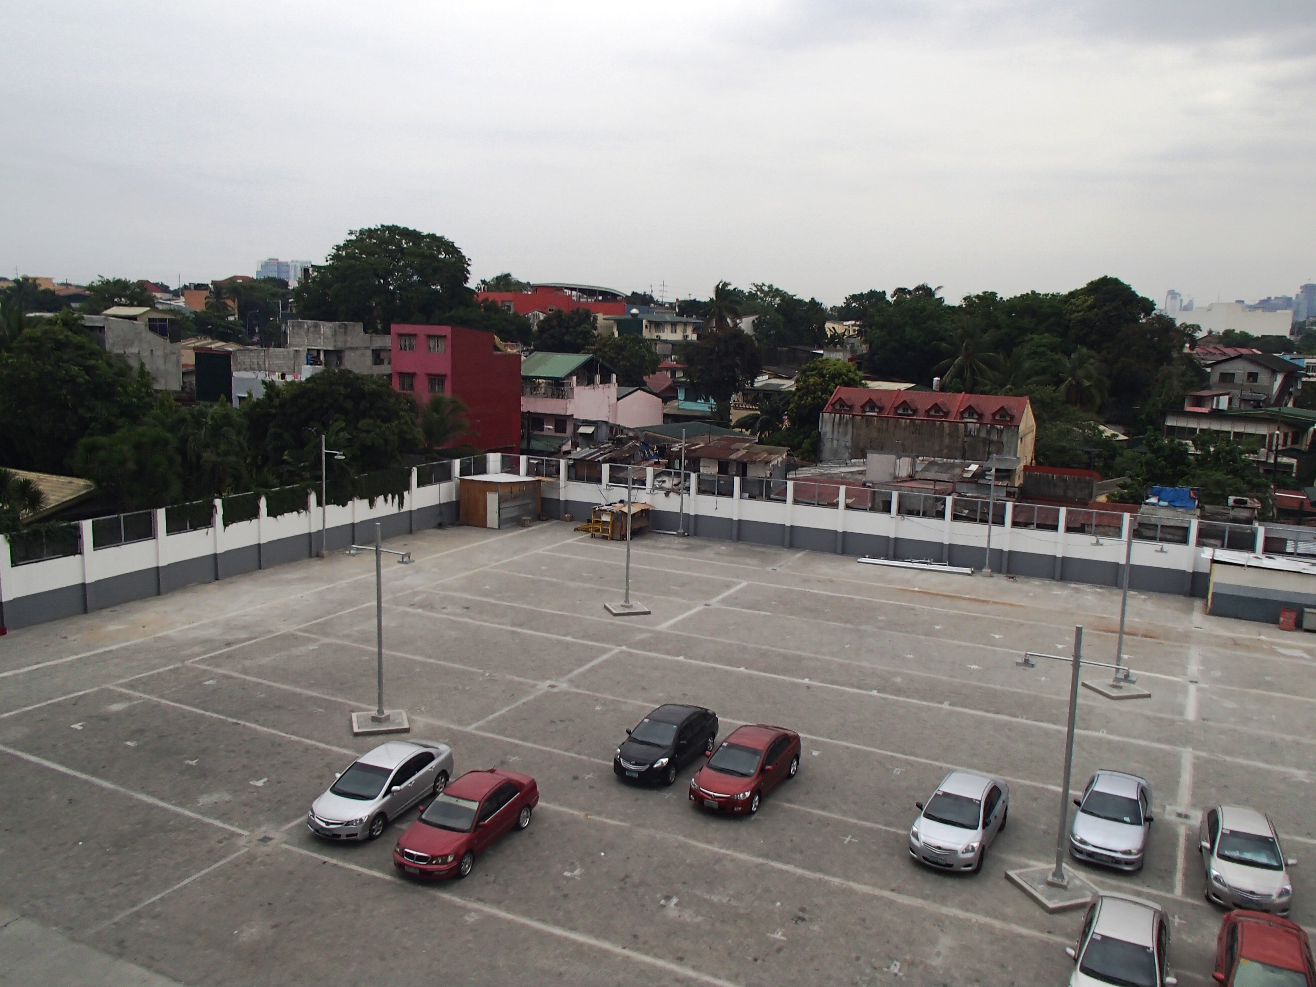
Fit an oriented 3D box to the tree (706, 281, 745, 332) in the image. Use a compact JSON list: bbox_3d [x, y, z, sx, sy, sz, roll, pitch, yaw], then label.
[{"bbox_3d":[7.859,-16.466,128.760,4.920,18.330,5.200,2,9,3],"label":"tree"}]

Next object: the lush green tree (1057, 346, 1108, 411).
[{"bbox_3d":[47.127,-11.553,118.759,5.600,9.500,5.600,6,10,27],"label":"lush green tree"}]

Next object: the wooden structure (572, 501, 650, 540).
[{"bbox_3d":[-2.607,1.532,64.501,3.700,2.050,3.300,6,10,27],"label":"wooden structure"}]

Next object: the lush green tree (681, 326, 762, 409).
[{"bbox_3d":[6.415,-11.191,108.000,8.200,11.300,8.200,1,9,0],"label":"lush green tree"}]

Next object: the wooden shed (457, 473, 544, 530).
[{"bbox_3d":[-10.106,0.345,68.368,2.900,3.030,4.100,6,10,27],"label":"wooden shed"}]

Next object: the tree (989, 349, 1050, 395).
[{"bbox_3d":[32.402,-7.385,96.685,5.370,11.370,5.370,4,9,18],"label":"tree"}]

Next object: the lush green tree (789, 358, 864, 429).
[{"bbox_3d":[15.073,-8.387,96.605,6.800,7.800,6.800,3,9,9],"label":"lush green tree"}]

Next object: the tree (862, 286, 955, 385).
[{"bbox_3d":[29.979,-16.555,128.000,11.000,16.700,11.000,6,10,27],"label":"tree"}]

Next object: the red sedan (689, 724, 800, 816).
[{"bbox_3d":[2.592,7.742,30.343,1.755,1.435,4.540,6,10,28],"label":"red sedan"}]

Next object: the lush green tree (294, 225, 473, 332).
[{"bbox_3d":[-29.016,-16.972,113.119,18.720,22.590,18.720,-1,9,-14],"label":"lush green tree"}]

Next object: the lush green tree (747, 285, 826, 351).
[{"bbox_3d":[18.137,-21.731,151.279,11.200,16.000,11.200,6,10,27],"label":"lush green tree"}]

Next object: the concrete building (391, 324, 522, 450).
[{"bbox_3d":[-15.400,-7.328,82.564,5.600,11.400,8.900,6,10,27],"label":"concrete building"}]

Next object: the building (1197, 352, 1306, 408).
[{"bbox_3d":[69.887,-11.884,125.892,8.200,9.200,12.000,8,12,37],"label":"building"}]

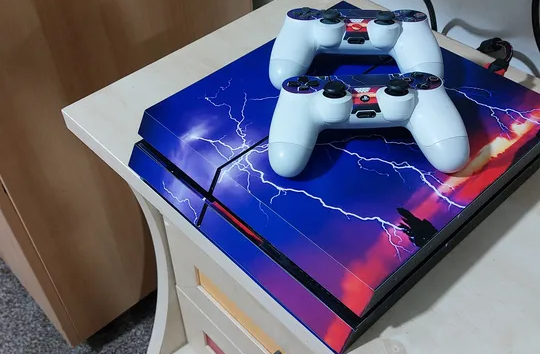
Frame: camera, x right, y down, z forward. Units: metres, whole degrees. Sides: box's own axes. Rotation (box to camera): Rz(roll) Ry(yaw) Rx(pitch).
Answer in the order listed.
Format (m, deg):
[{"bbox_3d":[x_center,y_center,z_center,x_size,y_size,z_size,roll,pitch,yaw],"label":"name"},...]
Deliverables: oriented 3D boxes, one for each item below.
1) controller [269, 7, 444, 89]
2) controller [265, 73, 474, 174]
[{"bbox_3d":[0.085,-0.132,0.511,0.162,0.055,0.100,1,41,3],"label":"controller"},{"bbox_3d":[0.079,-0.047,0.431,0.162,0.055,0.100,-1,41,0],"label":"controller"}]

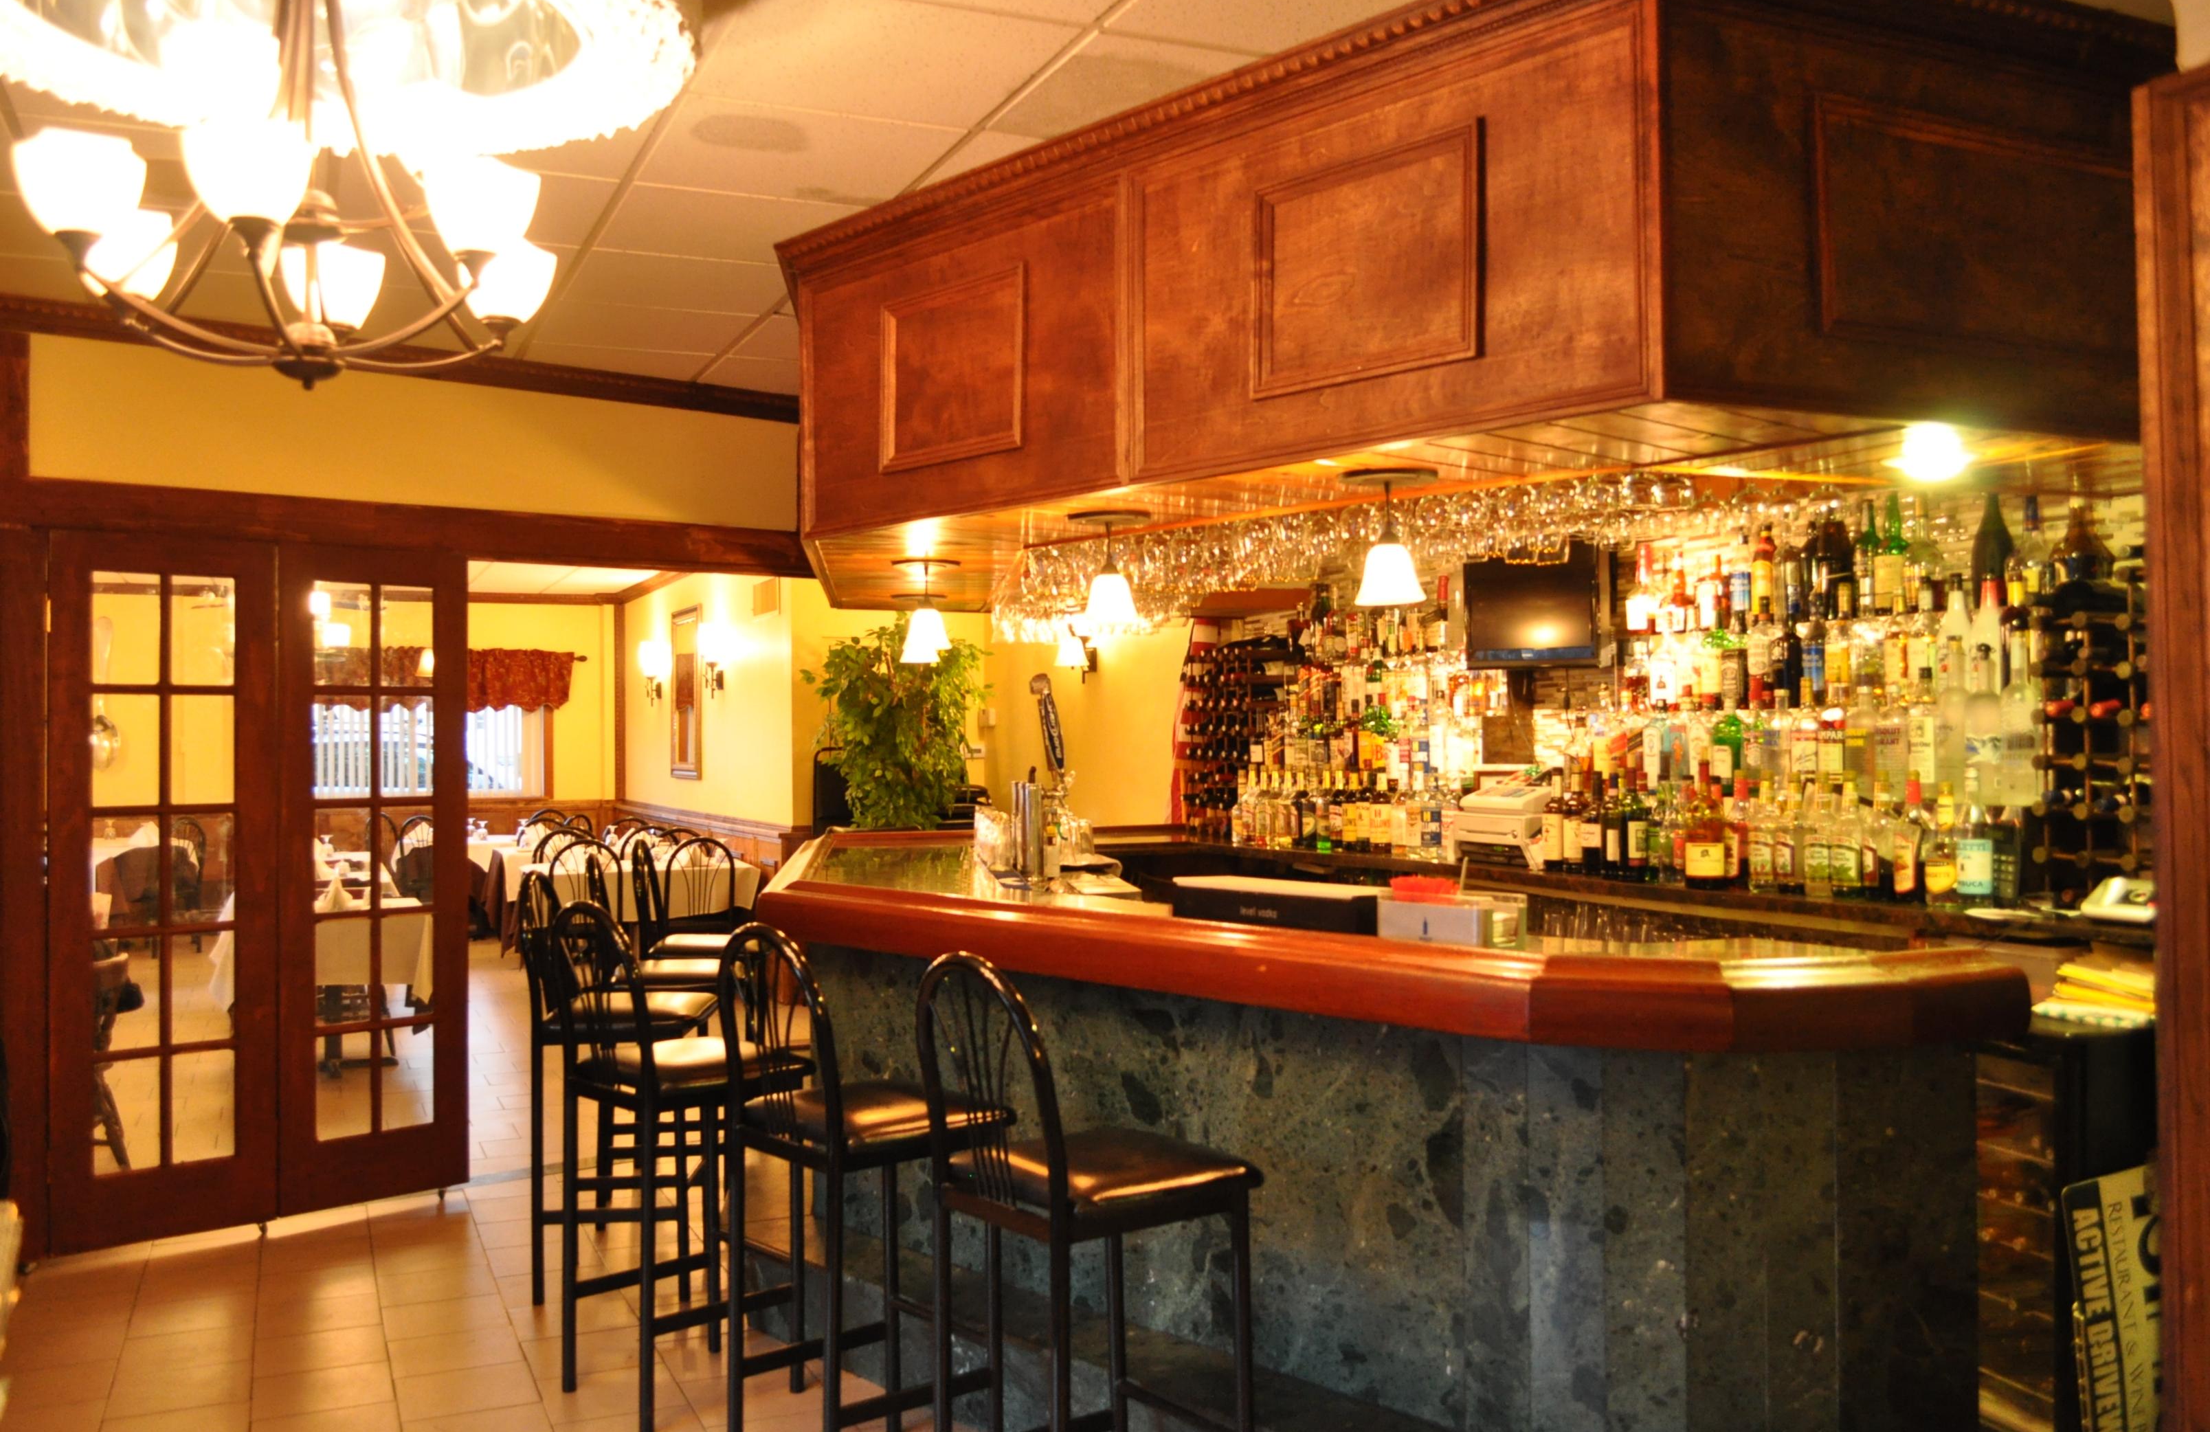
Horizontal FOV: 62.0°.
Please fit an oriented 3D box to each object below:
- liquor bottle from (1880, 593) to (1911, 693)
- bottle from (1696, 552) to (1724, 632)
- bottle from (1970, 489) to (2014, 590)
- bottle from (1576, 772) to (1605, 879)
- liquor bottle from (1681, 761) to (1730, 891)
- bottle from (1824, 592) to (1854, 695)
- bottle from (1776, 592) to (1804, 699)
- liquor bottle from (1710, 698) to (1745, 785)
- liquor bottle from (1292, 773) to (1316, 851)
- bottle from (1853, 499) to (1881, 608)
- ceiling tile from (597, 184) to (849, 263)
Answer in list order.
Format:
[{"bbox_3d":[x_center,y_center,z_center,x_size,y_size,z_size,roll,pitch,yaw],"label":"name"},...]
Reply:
[{"bbox_3d":[1.998,-0.169,4.651,0.078,0.286,0.078,0,-1,-41],"label":"liquor bottle"},{"bbox_3d":[1.746,-0.357,5.302,0.083,0.216,0.083,-1,-1,34],"label":"bottle"},{"bbox_3d":[2.244,-0.445,4.652,0.107,0.345,0.107,0,-1,-41],"label":"bottle"},{"bbox_3d":[1.374,0.304,5.207,0.075,0.295,0.075,-1,-1,20],"label":"bottle"},{"bbox_3d":[1.571,0.277,4.816,0.108,0.351,0.090,-1,-1,25],"label":"liquor bottle"},{"bbox_3d":[1.907,-0.186,4.781,0.076,0.297,0.076,0,-1,-45],"label":"bottle"},{"bbox_3d":[1.831,-0.171,4.917,0.083,0.300,0.083,0,-1,-45],"label":"bottle"},{"bbox_3d":[1.680,0.078,4.962,0.085,0.258,0.085,-1,-1,40],"label":"liquor bottle"},{"bbox_3d":[0.713,0.324,6.601,0.080,0.300,0.080,-1,-1,0],"label":"liquor bottle"},{"bbox_3d":[2.000,-0.418,4.826,0.076,0.302,0.076,0,-1,-45],"label":"bottle"},{"bbox_3d":[-0.907,-1.206,4.522,0.610,0.020,0.610,0,-1,-24],"label":"ceiling tile"}]

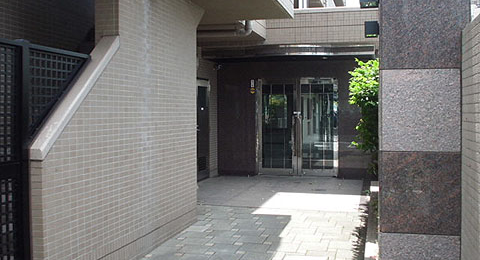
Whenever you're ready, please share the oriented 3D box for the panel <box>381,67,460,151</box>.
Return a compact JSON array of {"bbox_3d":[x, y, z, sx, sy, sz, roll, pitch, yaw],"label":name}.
[{"bbox_3d":[1.566,-0.167,4.558,0.677,0.708,0.040,0,2,15],"label":"panel"}]

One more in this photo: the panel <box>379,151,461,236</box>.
[{"bbox_3d":[1.573,0.544,4.578,0.680,0.716,0.040,0,2,15],"label":"panel"}]

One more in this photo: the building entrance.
[{"bbox_3d":[1.265,-0.053,11.498,1.754,2.123,0.100,0,2,15],"label":"building entrance"}]

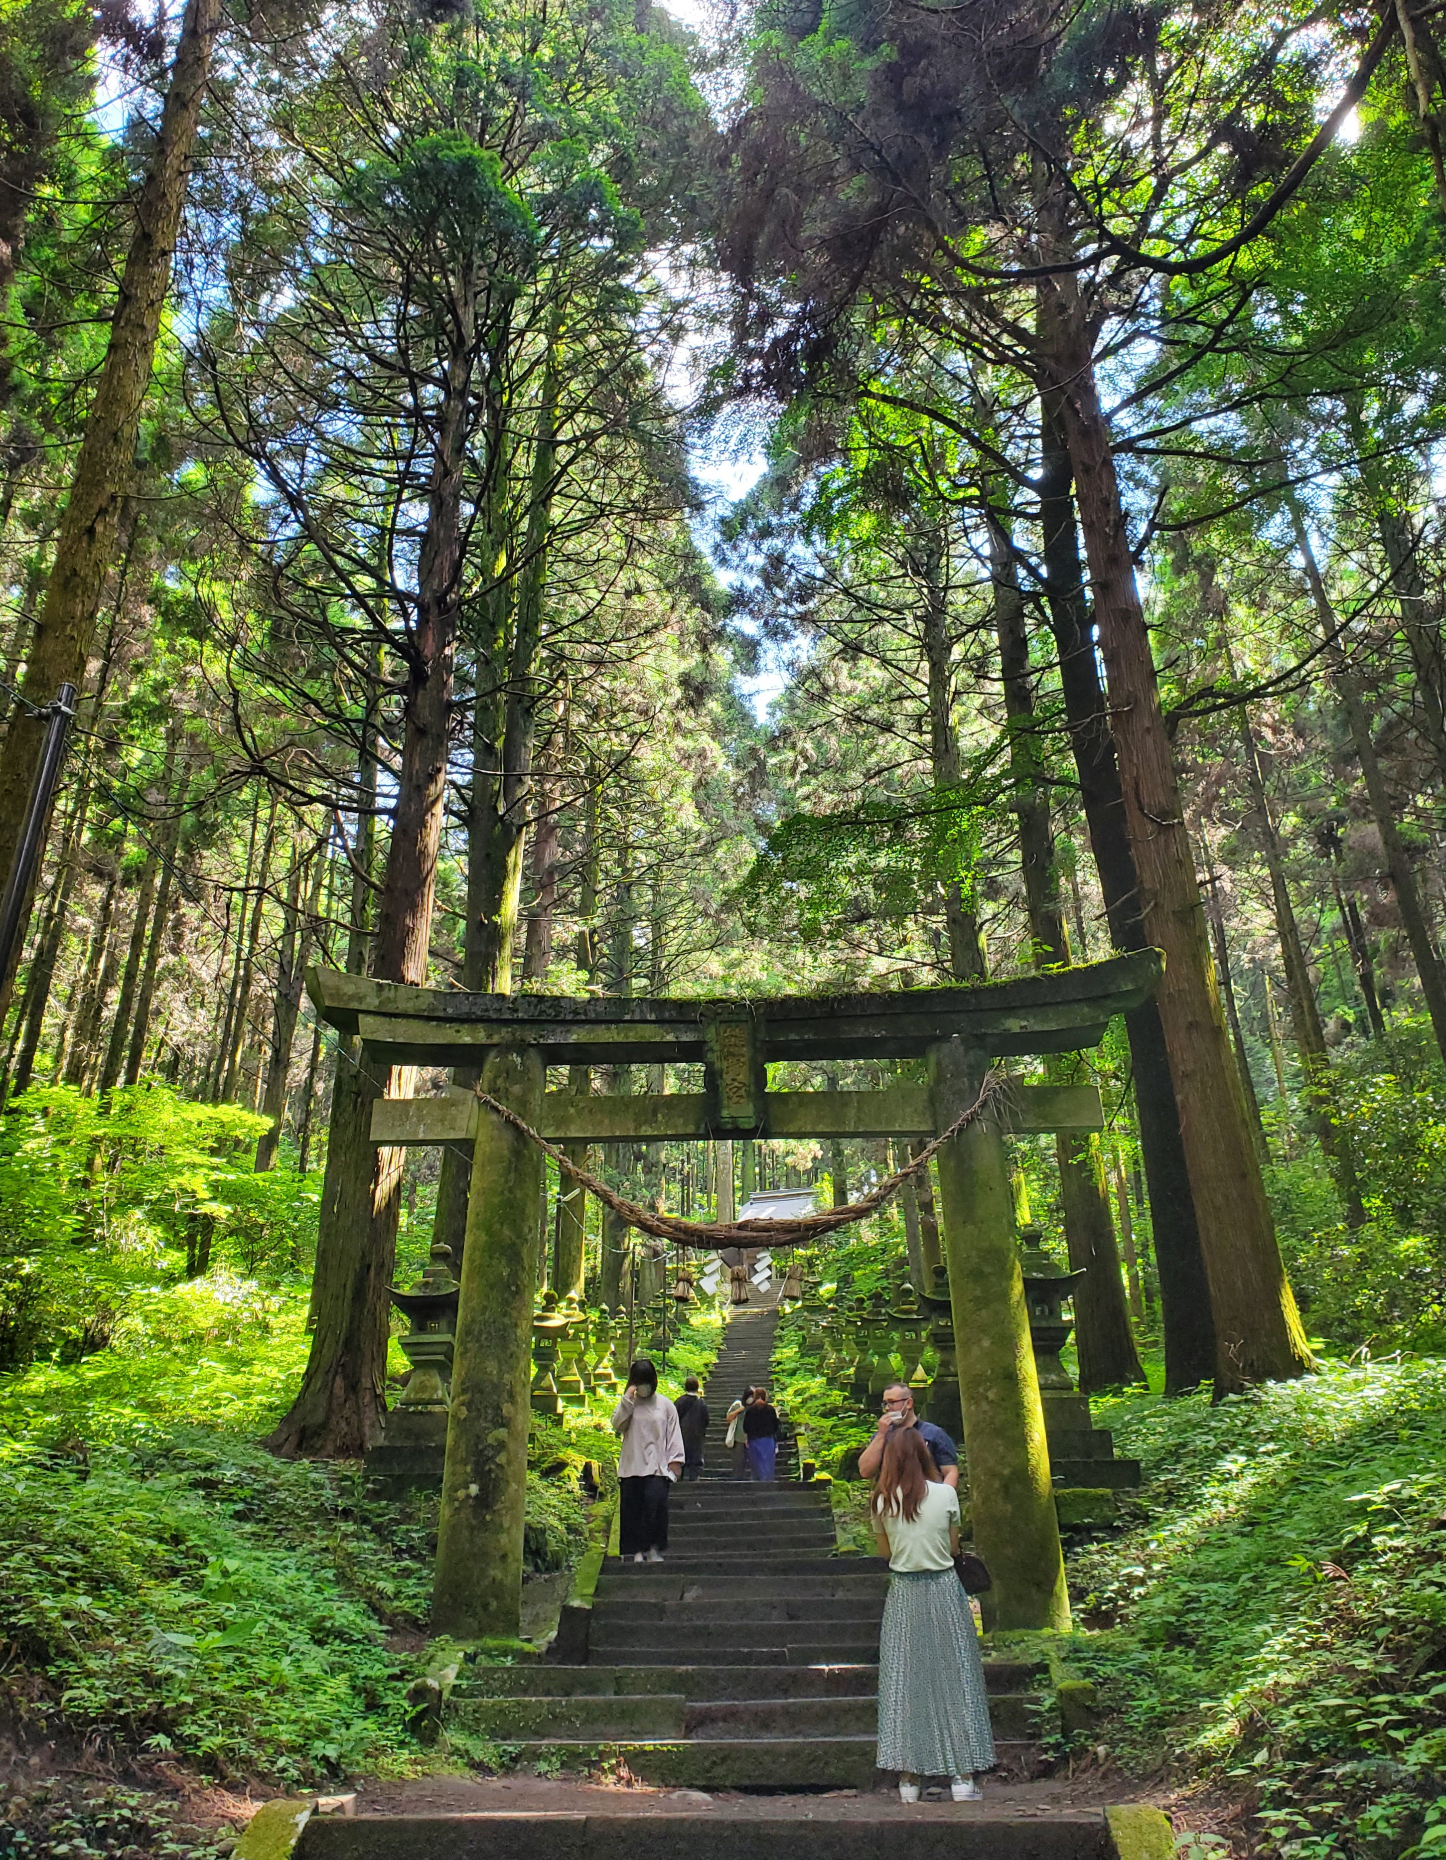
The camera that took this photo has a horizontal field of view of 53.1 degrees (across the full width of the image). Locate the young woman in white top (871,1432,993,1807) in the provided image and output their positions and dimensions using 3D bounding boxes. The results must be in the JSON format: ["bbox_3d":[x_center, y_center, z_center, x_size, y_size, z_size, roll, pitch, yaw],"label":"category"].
[{"bbox_3d":[0.938,3.151,6.745,0.540,1.600,0.420,-4,-26,6],"label":"young woman in white top"}]

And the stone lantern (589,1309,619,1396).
[{"bbox_3d":[-2.428,8.634,29.742,0.620,1.810,0.620,-1,-26,1],"label":"stone lantern"}]

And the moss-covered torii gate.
[{"bbox_3d":[0.144,2.315,9.885,6.280,4.491,0.600,-1,-26,1],"label":"moss-covered torii gate"}]

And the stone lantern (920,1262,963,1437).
[{"bbox_3d":[2.943,5.408,18.702,0.800,2.196,0.800,-1,-26,1],"label":"stone lantern"}]

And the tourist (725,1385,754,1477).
[{"bbox_3d":[0.237,6.940,19.422,0.360,1.580,0.450,-14,-29,25],"label":"tourist"}]

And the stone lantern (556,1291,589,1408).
[{"bbox_3d":[-2.436,6.768,23.421,0.600,1.853,0.600,-1,-26,1],"label":"stone lantern"}]

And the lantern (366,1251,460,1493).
[{"bbox_3d":[-2.686,3.966,13.218,1.250,2.215,1.250,-1,-26,1],"label":"lantern"}]

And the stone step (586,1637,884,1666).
[{"bbox_3d":[0.153,4.371,8.771,1.922,0.152,0.420,-1,-26,1],"label":"stone step"}]

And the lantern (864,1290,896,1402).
[{"bbox_3d":[2.628,6.941,24.187,0.600,1.815,0.600,-1,-26,1],"label":"lantern"}]

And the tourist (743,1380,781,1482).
[{"bbox_3d":[0.530,6.870,19.231,0.500,1.580,0.360,-3,-26,5],"label":"tourist"}]

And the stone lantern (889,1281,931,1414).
[{"bbox_3d":[2.814,6.255,21.739,0.660,1.939,0.660,-1,-26,1],"label":"stone lantern"}]

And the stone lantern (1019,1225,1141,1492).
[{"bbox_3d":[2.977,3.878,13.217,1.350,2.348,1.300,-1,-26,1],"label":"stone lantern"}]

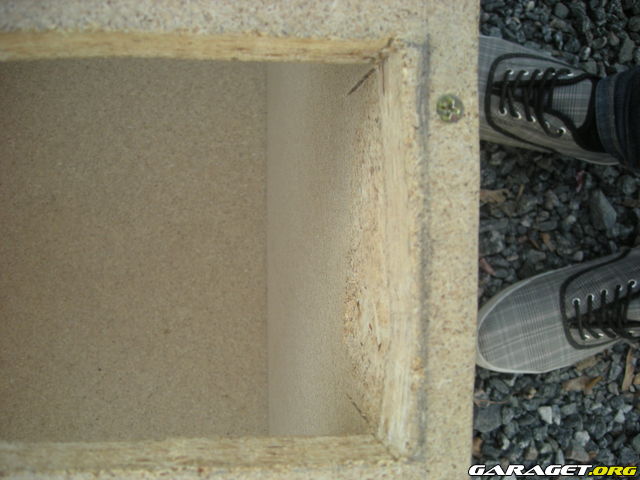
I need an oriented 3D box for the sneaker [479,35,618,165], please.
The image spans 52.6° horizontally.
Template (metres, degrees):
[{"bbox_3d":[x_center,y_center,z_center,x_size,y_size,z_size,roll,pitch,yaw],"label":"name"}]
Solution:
[{"bbox_3d":[0.249,-0.152,0.703,0.290,0.105,0.107,13,90,-8],"label":"sneaker"}]

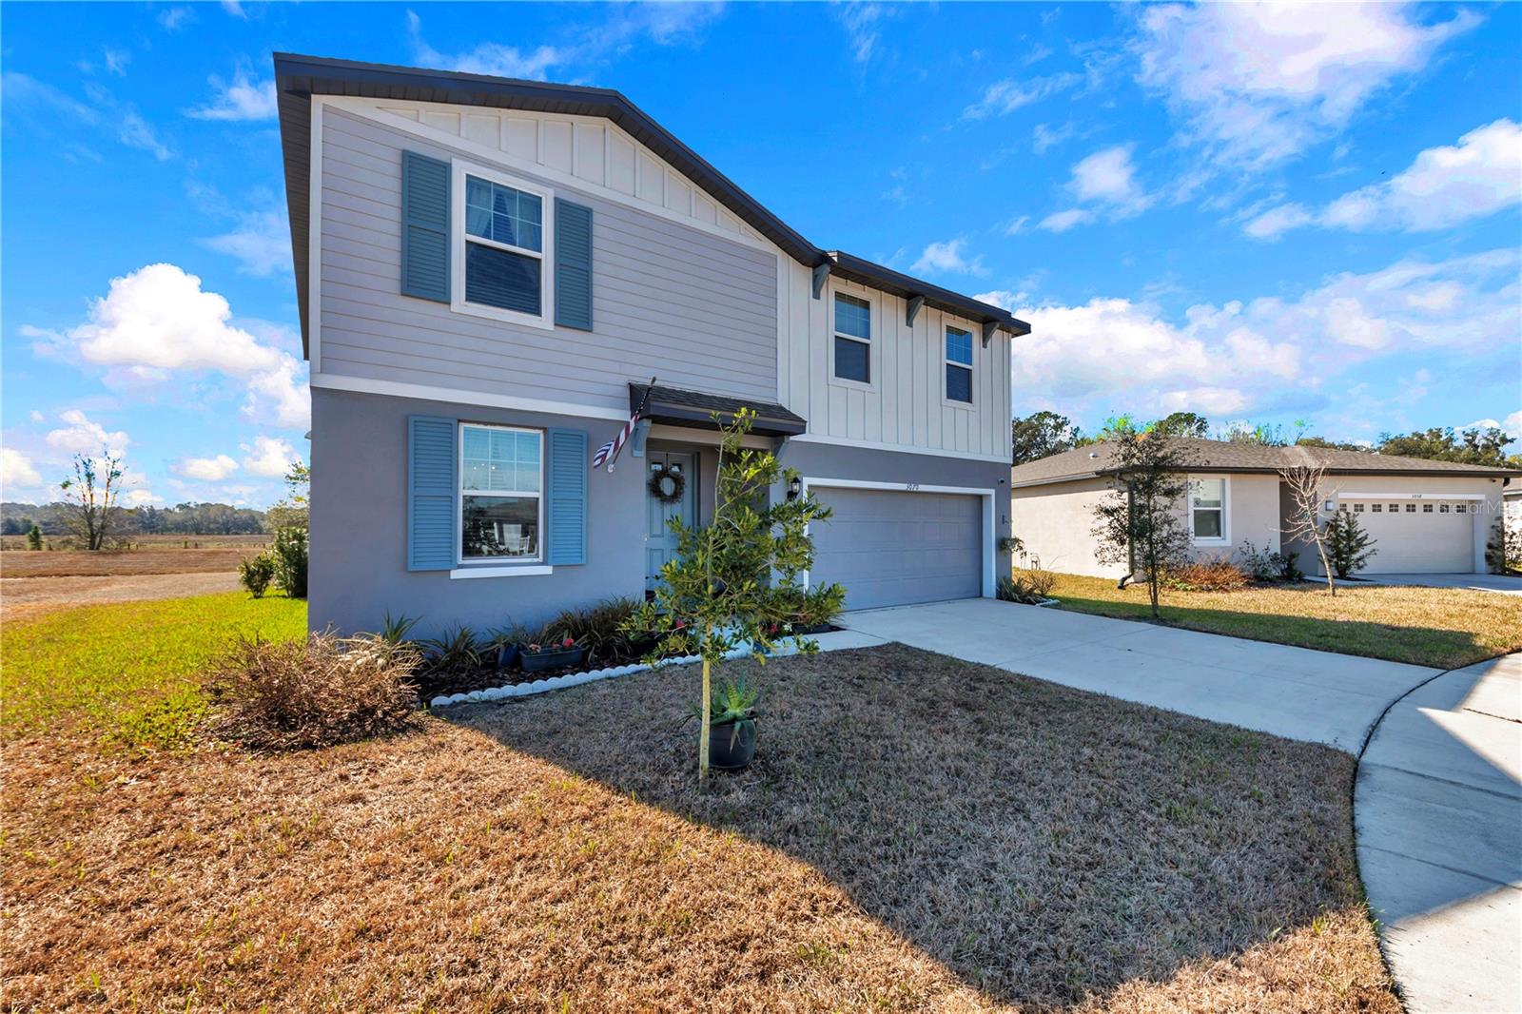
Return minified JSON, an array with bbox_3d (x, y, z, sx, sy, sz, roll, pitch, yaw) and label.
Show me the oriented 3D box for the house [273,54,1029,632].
[{"bbox_3d":[-2.474,-1.726,13.386,12.600,7.650,12.000,1,-2,-33],"label":"house"}]

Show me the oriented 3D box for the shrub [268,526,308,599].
[{"bbox_3d":[-10.588,1.230,12.425,0.880,1.620,0.880,2,-2,-40],"label":"shrub"}]

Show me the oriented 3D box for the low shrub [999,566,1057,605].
[{"bbox_3d":[5.588,1.642,11.510,0.950,0.660,0.950,1,-2,-33],"label":"low shrub"}]

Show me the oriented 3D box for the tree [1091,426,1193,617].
[{"bbox_3d":[6.833,0.271,9.903,1.440,3.400,1.420,-1,-2,35],"label":"tree"}]

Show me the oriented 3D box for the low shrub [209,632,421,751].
[{"bbox_3d":[-3.799,1.460,4.762,1.380,0.740,1.100,1,-2,-33],"label":"low shrub"}]

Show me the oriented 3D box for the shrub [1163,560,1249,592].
[{"bbox_3d":[10.510,1.539,13.011,1.850,0.680,1.100,0,-2,-3],"label":"shrub"}]

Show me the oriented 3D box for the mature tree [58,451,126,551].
[{"bbox_3d":[-46.184,-0.456,38.108,2.900,6.900,2.900,-1,-2,39],"label":"mature tree"}]

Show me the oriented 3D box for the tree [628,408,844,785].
[{"bbox_3d":[-0.171,0.567,3.719,1.380,2.460,1.300,0,-2,-3],"label":"tree"}]

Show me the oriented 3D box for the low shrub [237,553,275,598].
[{"bbox_3d":[-11.275,1.572,12.315,0.640,0.930,0.640,2,-2,-42],"label":"low shrub"}]

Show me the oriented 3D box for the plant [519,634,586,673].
[{"bbox_3d":[-2.417,1.667,6.406,0.620,0.370,0.250,1,-2,-33],"label":"plant"}]

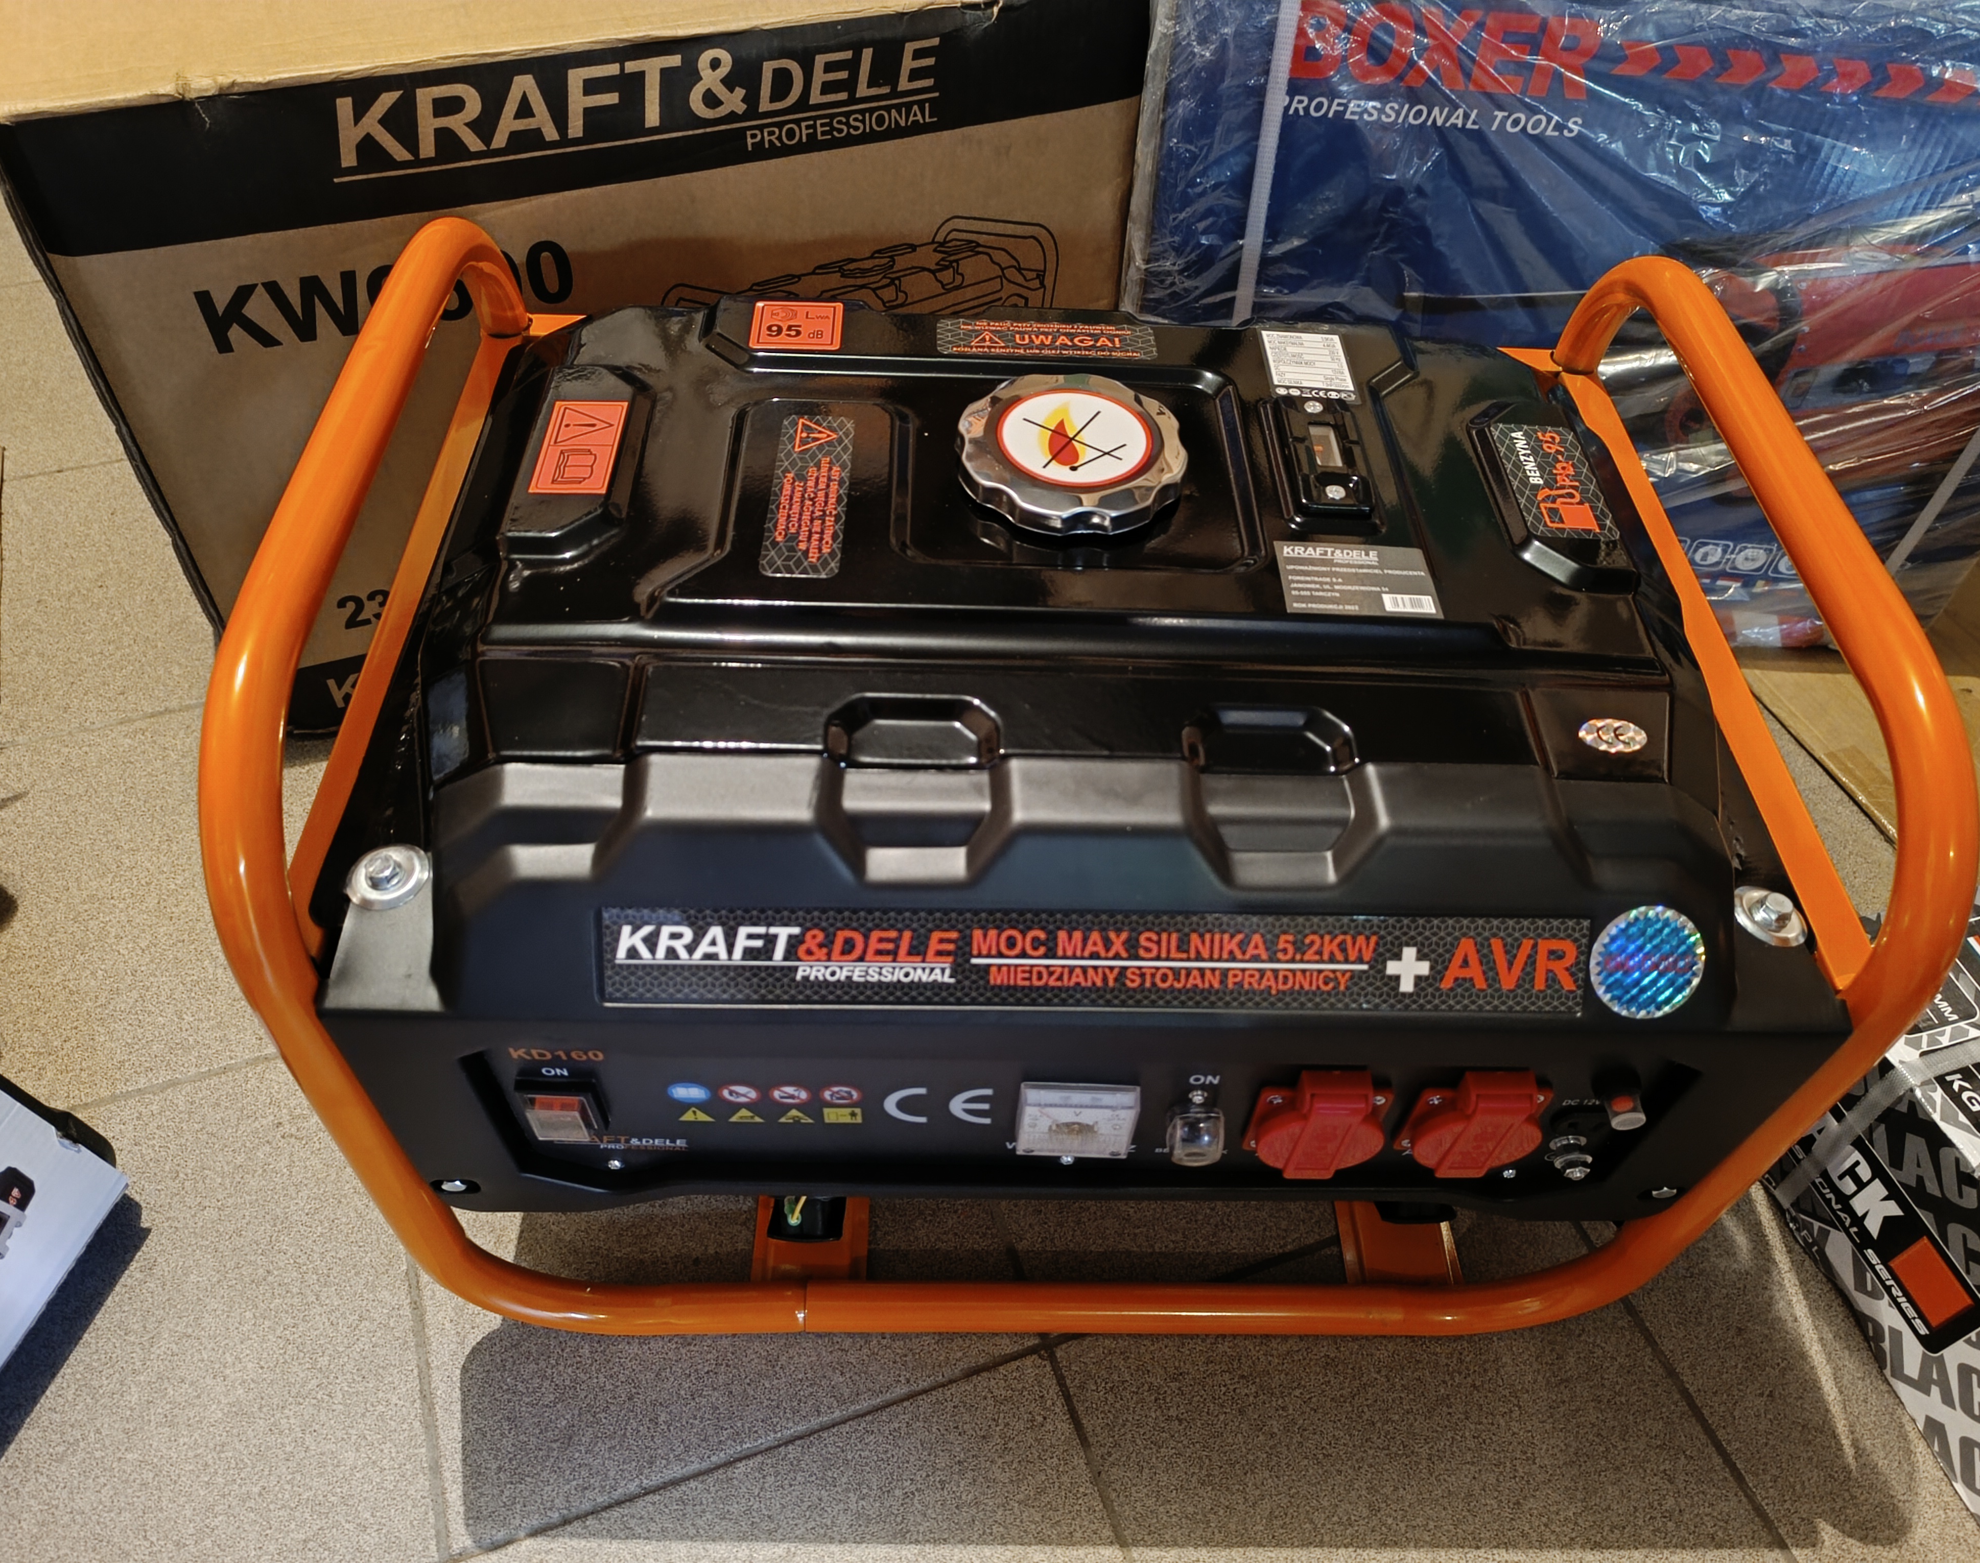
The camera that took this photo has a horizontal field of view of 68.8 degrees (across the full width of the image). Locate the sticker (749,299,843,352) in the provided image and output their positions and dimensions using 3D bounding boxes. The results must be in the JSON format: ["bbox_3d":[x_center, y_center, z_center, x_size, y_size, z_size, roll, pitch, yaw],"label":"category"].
[{"bbox_3d":[-0.088,-0.210,0.665,0.040,0.001,0.039,1,50,-3],"label":"sticker"}]

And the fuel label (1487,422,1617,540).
[{"bbox_3d":[0.241,-0.130,0.621,0.038,0.001,0.076,1,50,-3],"label":"fuel label"}]

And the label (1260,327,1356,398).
[{"bbox_3d":[0.147,-0.192,0.667,0.038,0.001,0.052,1,50,-3],"label":"label"}]

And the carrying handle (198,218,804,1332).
[{"bbox_3d":[-0.175,-0.011,0.701,0.178,0.412,0.419,1,50,-3],"label":"carrying handle"}]

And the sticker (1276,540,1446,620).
[{"bbox_3d":[0.146,-0.080,0.573,0.061,0.001,0.041,1,50,-3],"label":"sticker"}]

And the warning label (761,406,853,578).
[{"bbox_3d":[-0.073,-0.118,0.589,0.030,0.001,0.101,1,50,-3],"label":"warning label"}]

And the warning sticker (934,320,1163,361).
[{"bbox_3d":[0.027,-0.204,0.669,0.101,0.001,0.027,1,50,-3],"label":"warning sticker"}]

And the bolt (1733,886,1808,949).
[{"bbox_3d":[0.285,0.046,0.523,0.026,0.011,0.026,1,50,-3],"label":"bolt"}]

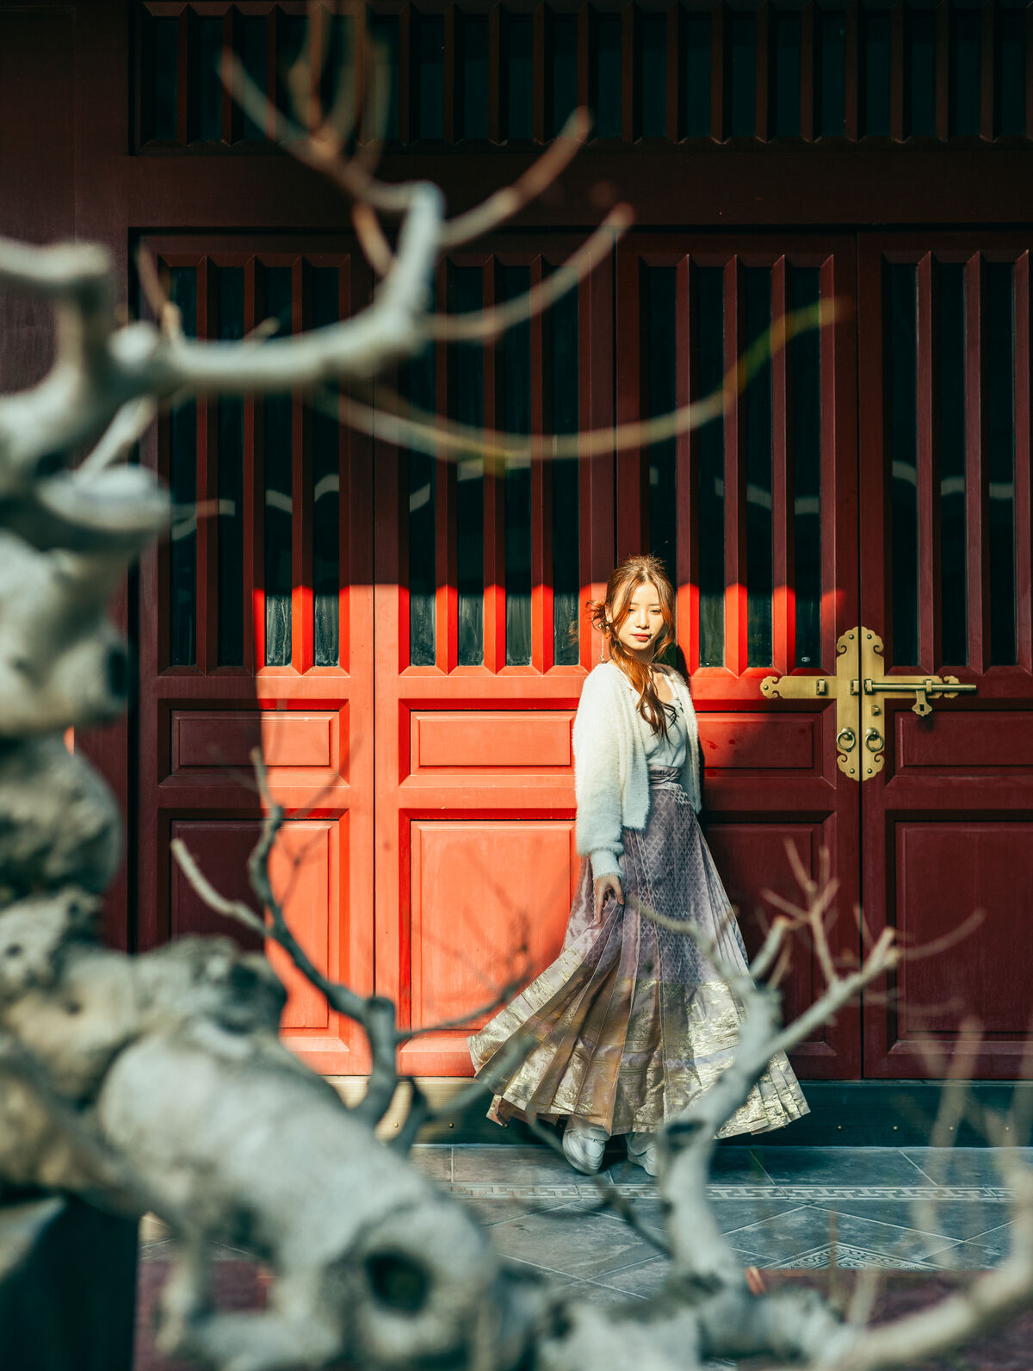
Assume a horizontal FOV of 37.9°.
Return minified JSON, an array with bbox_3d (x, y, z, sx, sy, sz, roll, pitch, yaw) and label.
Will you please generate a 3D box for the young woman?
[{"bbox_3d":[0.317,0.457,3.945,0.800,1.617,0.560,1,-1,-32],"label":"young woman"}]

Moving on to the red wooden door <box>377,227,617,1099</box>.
[{"bbox_3d":[-0.060,-0.086,4.277,0.680,2.377,0.060,0,-1,1],"label":"red wooden door"}]

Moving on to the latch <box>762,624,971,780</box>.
[{"bbox_3d":[0.980,0.051,4.204,0.602,0.430,0.055,0,-1,1],"label":"latch"}]

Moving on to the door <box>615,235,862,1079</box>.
[{"bbox_3d":[0.627,-0.086,4.267,0.690,2.378,0.060,0,-1,1],"label":"door"}]

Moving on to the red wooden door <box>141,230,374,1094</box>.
[{"bbox_3d":[-0.735,-0.090,4.287,0.667,2.374,0.060,0,-1,1],"label":"red wooden door"}]

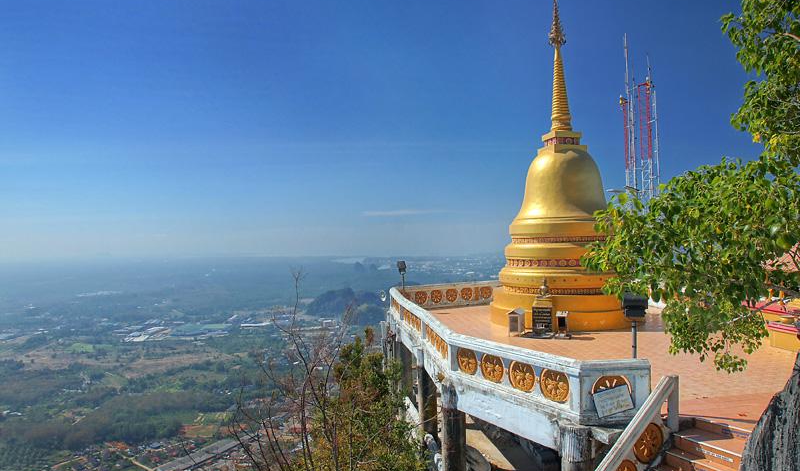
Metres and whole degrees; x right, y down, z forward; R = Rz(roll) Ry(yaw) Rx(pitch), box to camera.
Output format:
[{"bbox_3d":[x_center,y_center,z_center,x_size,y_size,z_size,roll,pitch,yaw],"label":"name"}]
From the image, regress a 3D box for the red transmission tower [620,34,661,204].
[{"bbox_3d":[12.932,-4.143,28.502,2.000,13.450,2.100,-2,-1,0],"label":"red transmission tower"}]

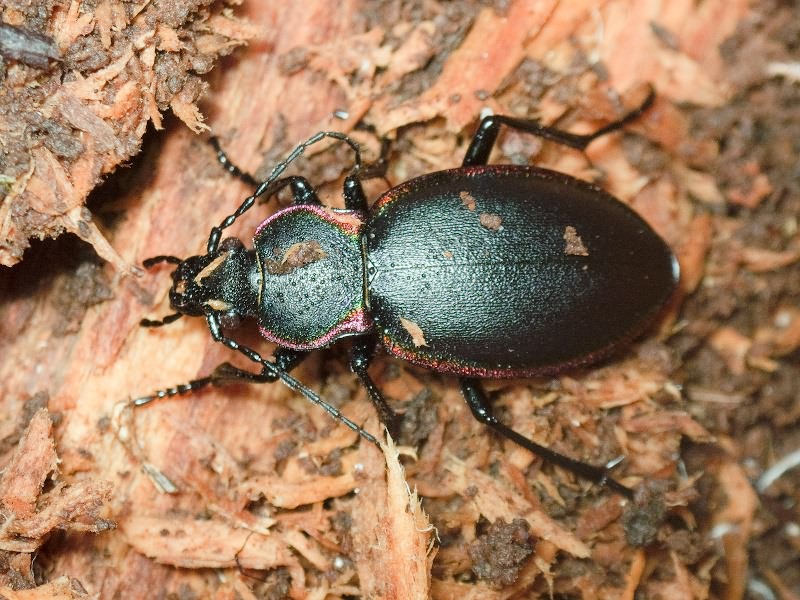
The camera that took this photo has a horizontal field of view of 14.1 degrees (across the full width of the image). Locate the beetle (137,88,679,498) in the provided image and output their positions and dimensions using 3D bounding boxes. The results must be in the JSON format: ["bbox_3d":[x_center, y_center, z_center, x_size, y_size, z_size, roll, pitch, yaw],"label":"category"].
[{"bbox_3d":[0.000,0.000,0.170,0.028,0.009,0.021,0,81,-9],"label":"beetle"}]

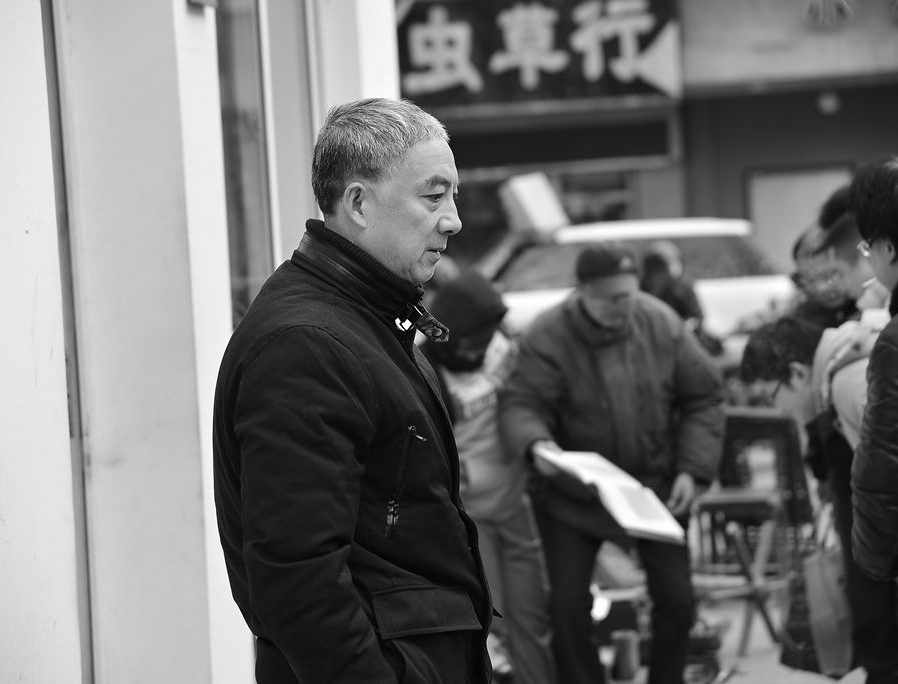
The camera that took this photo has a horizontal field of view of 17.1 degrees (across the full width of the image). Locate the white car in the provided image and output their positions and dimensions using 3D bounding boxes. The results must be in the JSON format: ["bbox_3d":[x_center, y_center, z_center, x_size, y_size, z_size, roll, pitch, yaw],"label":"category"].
[{"bbox_3d":[1.020,-0.190,23.800,4.300,1.500,1.780,-3,2,0],"label":"white car"}]

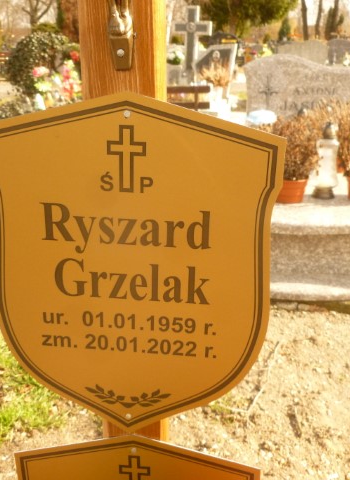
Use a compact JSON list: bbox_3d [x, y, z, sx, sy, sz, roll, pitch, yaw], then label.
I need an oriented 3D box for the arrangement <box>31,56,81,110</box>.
[{"bbox_3d":[-1.398,-1.857,6.161,0.540,0.617,0.428,2,21,5],"label":"arrangement"}]

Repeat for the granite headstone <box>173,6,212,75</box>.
[{"bbox_3d":[0.251,-2.754,7.232,0.550,0.926,0.142,3,22,9],"label":"granite headstone"}]

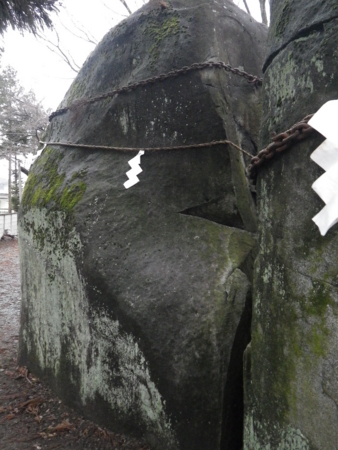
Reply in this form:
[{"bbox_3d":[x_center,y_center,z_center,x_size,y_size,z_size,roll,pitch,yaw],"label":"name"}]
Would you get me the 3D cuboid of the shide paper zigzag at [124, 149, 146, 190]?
[{"bbox_3d":[-0.256,-0.409,2.700,0.147,0.285,0.030,1,3,12],"label":"shide paper zigzag"}]

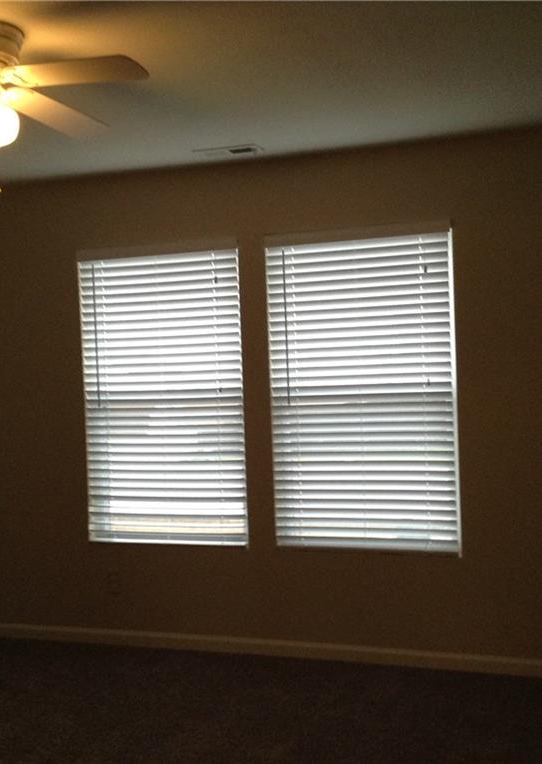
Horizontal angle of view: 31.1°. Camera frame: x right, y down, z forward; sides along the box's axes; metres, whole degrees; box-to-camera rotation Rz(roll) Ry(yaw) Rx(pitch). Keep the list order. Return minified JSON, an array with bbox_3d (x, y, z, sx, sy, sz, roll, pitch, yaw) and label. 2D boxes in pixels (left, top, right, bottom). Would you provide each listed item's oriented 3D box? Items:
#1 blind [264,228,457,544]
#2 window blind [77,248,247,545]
[{"bbox_3d":[0.423,0.054,4.565,0.889,1.475,0.060,-2,2,19],"label":"blind"},{"bbox_3d":[-0.552,0.082,4.908,0.882,1.475,0.060,-2,2,19],"label":"window blind"}]

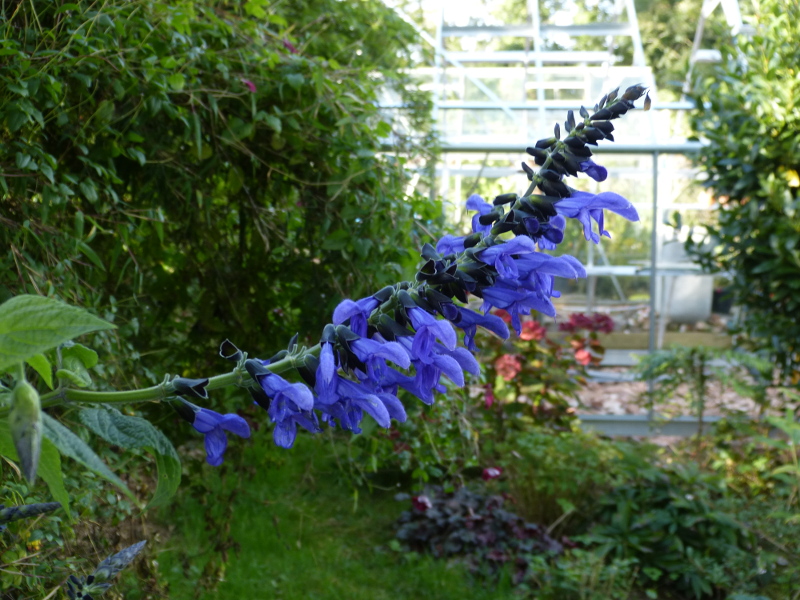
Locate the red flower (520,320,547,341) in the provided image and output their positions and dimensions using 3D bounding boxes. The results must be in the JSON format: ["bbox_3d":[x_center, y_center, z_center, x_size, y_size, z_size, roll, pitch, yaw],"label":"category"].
[{"bbox_3d":[0.598,0.137,5.800,0.120,0.090,0.102,0,4,0],"label":"red flower"}]

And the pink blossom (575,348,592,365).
[{"bbox_3d":[0.822,0.253,5.800,0.081,0.072,0.069,0,4,0],"label":"pink blossom"}]

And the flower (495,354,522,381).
[{"bbox_3d":[0.478,0.297,5.700,0.123,0.115,0.105,0,4,0],"label":"flower"}]

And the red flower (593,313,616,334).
[{"bbox_3d":[0.928,0.107,5.900,0.100,0.100,0.085,0,4,0],"label":"red flower"}]

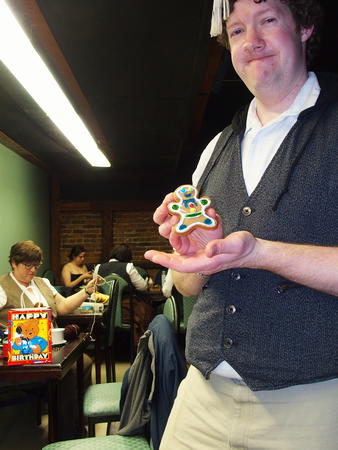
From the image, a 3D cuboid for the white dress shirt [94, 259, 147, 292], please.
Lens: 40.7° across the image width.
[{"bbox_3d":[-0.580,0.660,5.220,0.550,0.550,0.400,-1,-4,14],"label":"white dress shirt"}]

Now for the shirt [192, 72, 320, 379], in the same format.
[{"bbox_3d":[0.220,0.006,0.950,0.560,0.680,0.360,-3,-4,37],"label":"shirt"}]

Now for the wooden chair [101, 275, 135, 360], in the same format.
[{"bbox_3d":[-0.605,1.040,5.100,0.450,1.000,0.550,-1,-4,10],"label":"wooden chair"}]

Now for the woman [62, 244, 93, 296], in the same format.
[{"bbox_3d":[-1.020,0.920,5.460,0.780,1.280,0.500,-3,-4,40],"label":"woman"}]

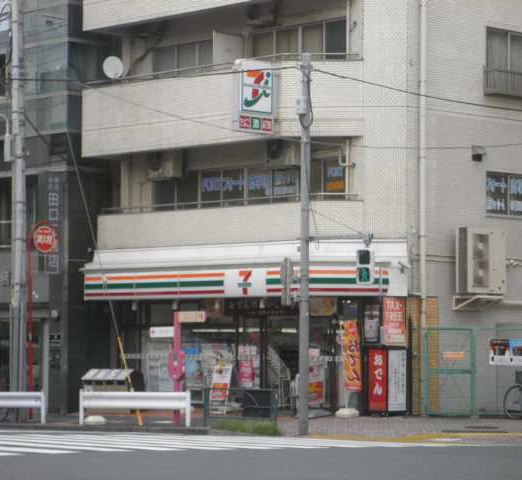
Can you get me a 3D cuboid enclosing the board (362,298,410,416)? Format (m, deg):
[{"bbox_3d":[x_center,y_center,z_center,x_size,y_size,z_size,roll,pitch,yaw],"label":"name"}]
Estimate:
[{"bbox_3d":[2.572,2.383,41.200,0.971,2.413,0.200,0,-3,2],"label":"board"}]

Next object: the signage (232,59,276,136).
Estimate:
[{"bbox_3d":[-0.129,-3.072,42.900,1.000,1.560,0.210,3,-4,-42],"label":"signage"}]

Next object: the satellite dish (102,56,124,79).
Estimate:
[{"bbox_3d":[-3.452,-4.036,46.800,0.490,0.540,0.280,1,-15,-12],"label":"satellite dish"}]

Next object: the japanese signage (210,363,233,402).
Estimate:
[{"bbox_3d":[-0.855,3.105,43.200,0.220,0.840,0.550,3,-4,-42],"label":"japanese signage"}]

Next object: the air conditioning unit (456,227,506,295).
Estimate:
[{"bbox_3d":[4.810,0.463,43.400,1.200,1.400,0.380,3,-4,-42],"label":"air conditioning unit"}]

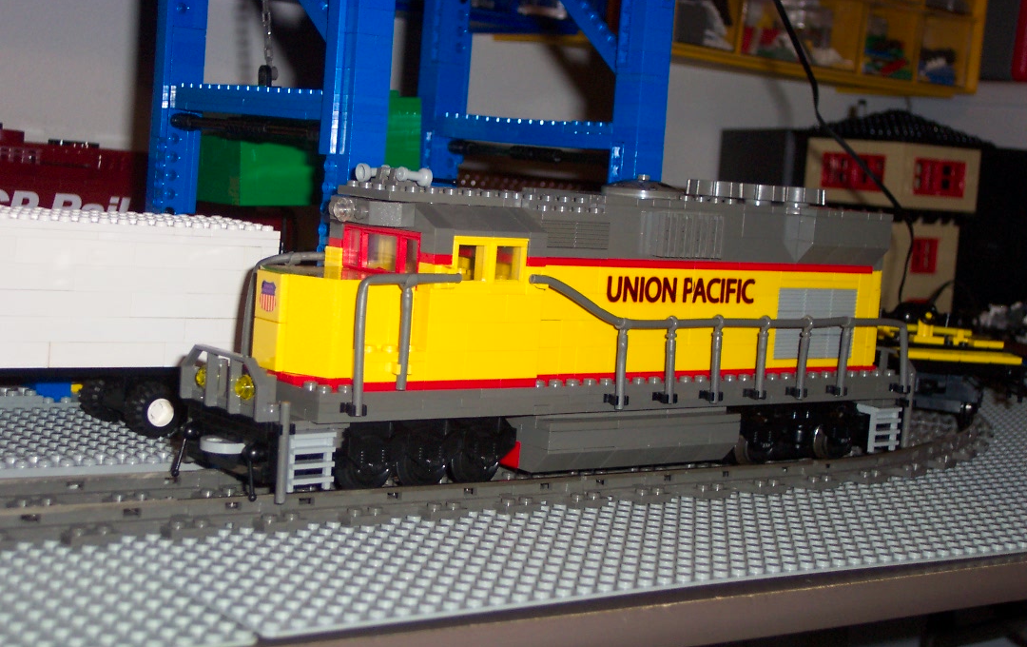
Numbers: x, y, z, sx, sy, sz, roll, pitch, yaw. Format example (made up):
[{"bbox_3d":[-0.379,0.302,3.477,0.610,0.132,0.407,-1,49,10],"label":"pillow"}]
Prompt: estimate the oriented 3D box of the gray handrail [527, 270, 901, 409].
[{"bbox_3d":[0.084,0.007,0.678,0.209,0.048,0.007,0,6,-40],"label":"gray handrail"}]

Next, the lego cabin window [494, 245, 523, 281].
[{"bbox_3d":[-0.003,-0.020,0.610,0.013,0.012,0.004,0,6,-40],"label":"lego cabin window"}]

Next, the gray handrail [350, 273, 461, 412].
[{"bbox_3d":[-0.034,0.007,0.580,0.042,0.046,0.006,0,6,-40],"label":"gray handrail"}]

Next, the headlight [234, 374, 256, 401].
[{"bbox_3d":[-0.085,0.021,0.570,0.005,0.008,0.008,0,6,-40],"label":"headlight"}]

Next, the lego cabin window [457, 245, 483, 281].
[{"bbox_3d":[-0.015,-0.020,0.600,0.013,0.013,0.004,0,6,-40],"label":"lego cabin window"}]

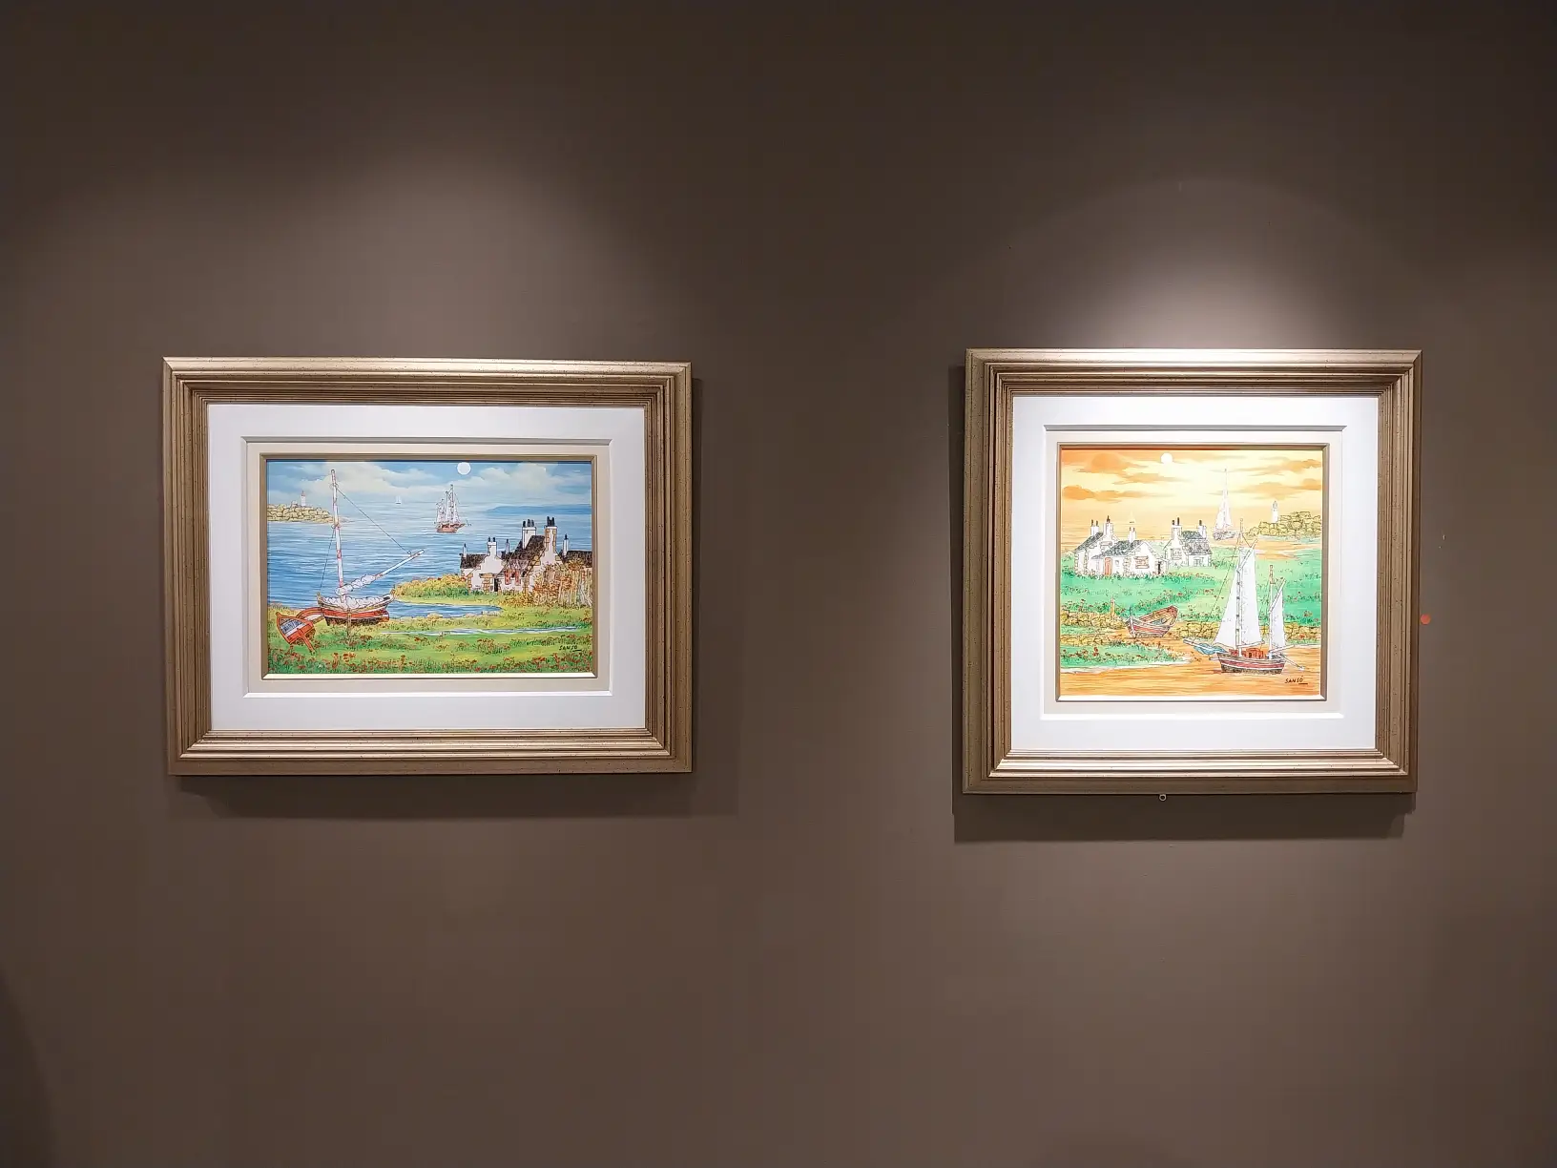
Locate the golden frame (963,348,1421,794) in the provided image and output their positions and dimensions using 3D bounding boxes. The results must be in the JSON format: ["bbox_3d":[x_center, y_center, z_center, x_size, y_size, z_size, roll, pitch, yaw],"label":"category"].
[{"bbox_3d":[0.516,-0.014,1.448,0.569,0.550,0.037,0,1,-1],"label":"golden frame"}]

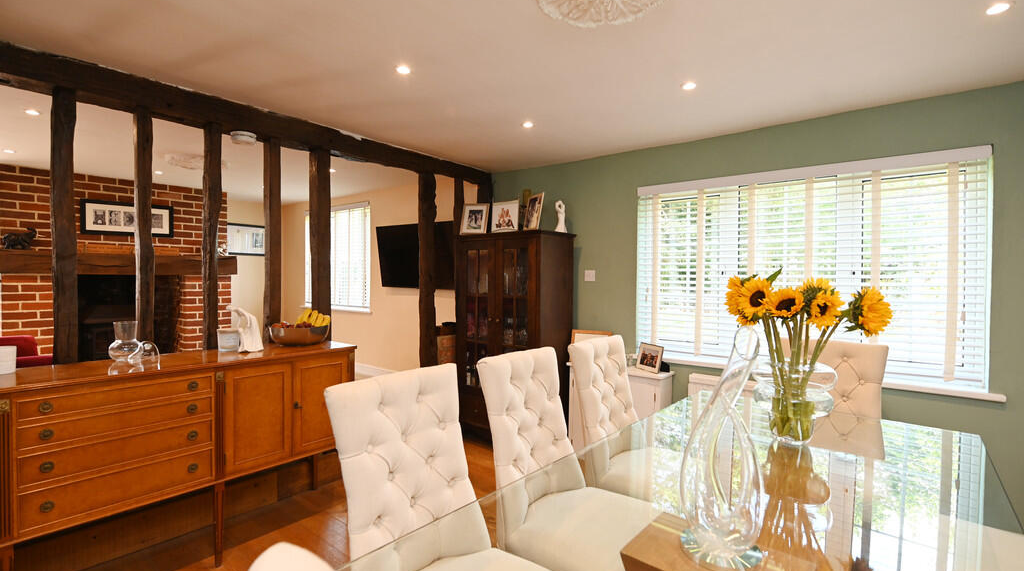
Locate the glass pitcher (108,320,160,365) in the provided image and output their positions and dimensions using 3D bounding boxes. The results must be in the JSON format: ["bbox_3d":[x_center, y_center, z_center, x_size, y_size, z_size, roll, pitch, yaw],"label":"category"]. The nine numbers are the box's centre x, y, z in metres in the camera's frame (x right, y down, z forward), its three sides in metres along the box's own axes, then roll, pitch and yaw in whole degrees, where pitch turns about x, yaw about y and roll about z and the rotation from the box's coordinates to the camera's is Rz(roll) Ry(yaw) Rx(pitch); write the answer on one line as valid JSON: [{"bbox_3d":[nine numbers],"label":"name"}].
[{"bbox_3d":[-1.704,0.251,2.050,0.185,0.180,0.120,0,1,0],"label":"glass pitcher"}]

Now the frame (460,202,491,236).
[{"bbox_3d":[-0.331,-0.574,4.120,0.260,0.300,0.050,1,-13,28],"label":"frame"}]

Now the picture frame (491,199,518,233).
[{"bbox_3d":[-0.051,-0.559,3.900,0.270,0.280,0.040,1,-5,34],"label":"picture frame"}]

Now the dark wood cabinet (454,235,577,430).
[{"bbox_3d":[0.005,0.420,3.970,0.960,1.685,0.410,1,1,41],"label":"dark wood cabinet"}]

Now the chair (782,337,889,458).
[{"bbox_3d":[1.353,0.788,1.991,0.480,1.020,0.605,1,1,41],"label":"chair"}]

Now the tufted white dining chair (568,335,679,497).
[{"bbox_3d":[0.605,0.781,2.011,0.605,1.020,0.480,1,1,41],"label":"tufted white dining chair"}]

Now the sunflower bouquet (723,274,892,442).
[{"bbox_3d":[1.066,0.240,1.640,0.490,0.600,0.400,1,1,33],"label":"sunflower bouquet"}]

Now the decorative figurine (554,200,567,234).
[{"bbox_3d":[0.401,-0.559,3.760,0.100,0.285,0.090,1,1,30],"label":"decorative figurine"}]

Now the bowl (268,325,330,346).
[{"bbox_3d":[-1.238,0.286,2.650,0.310,0.105,0.310,0,1,-25],"label":"bowl"}]

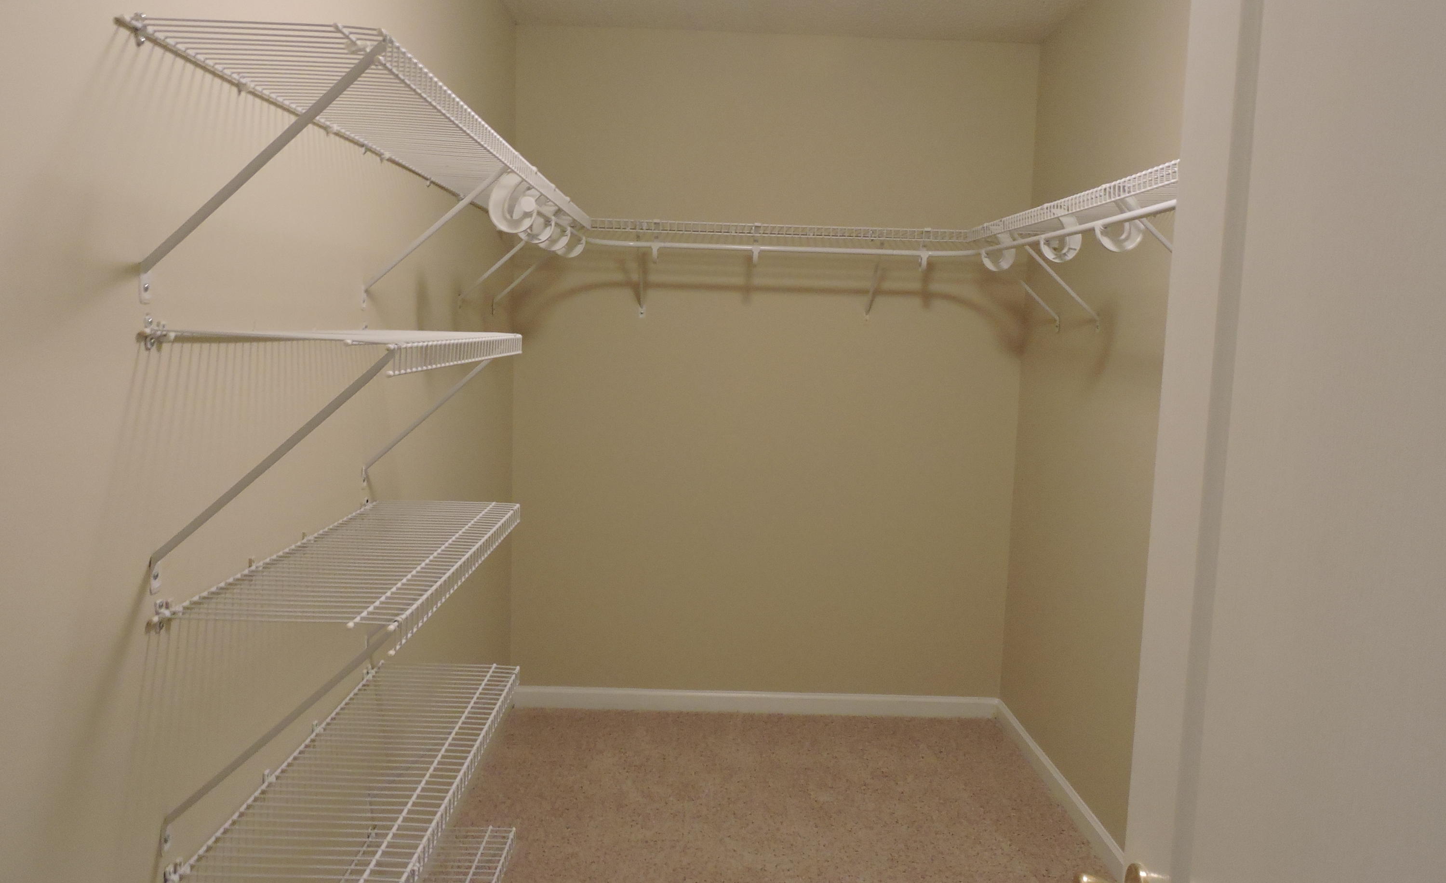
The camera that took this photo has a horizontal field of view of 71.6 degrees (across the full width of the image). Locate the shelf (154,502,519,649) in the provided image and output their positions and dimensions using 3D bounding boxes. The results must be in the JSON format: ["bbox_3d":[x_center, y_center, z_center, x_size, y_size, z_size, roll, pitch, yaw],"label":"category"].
[{"bbox_3d":[-0.575,0.194,1.693,0.307,0.048,0.867,2,7,-1],"label":"shelf"}]

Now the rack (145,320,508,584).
[{"bbox_3d":[-0.569,-0.020,1.675,0.307,0.334,0.881,2,7,-1],"label":"rack"}]

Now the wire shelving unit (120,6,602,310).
[{"bbox_3d":[-0.566,-0.446,2.204,0.307,0.333,2.088,2,7,-1],"label":"wire shelving unit"}]

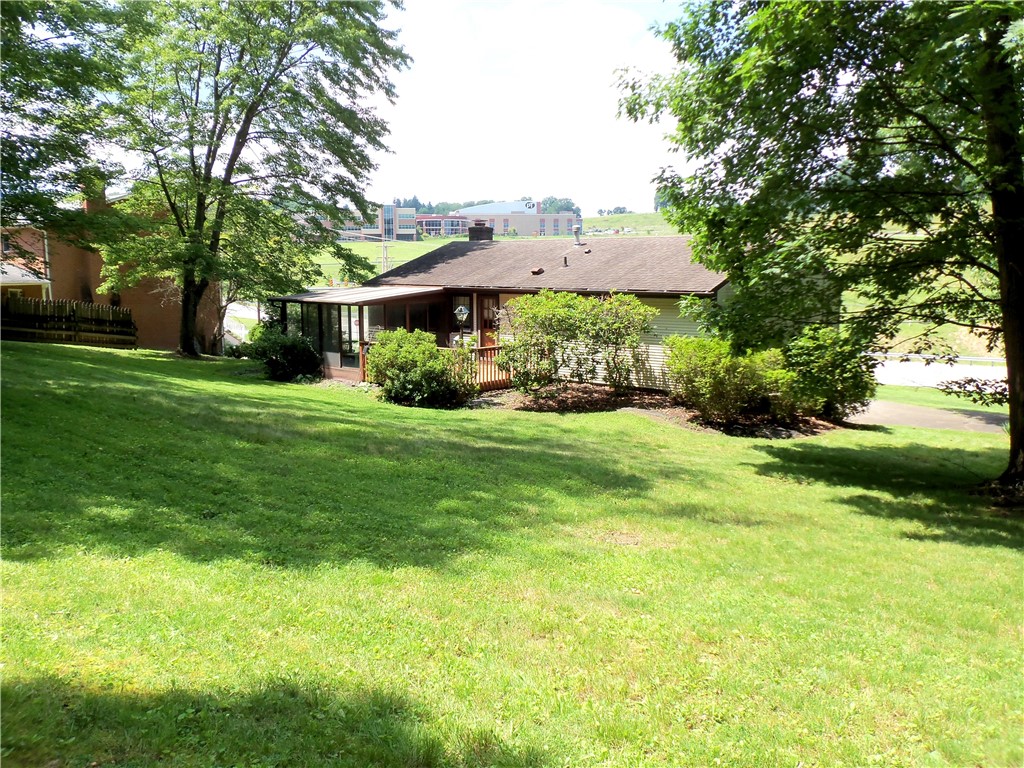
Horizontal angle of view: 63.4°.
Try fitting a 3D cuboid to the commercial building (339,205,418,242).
[{"bbox_3d":[-53.518,-63.342,329.902,32.645,14.410,20.000,0,8,0],"label":"commercial building"}]

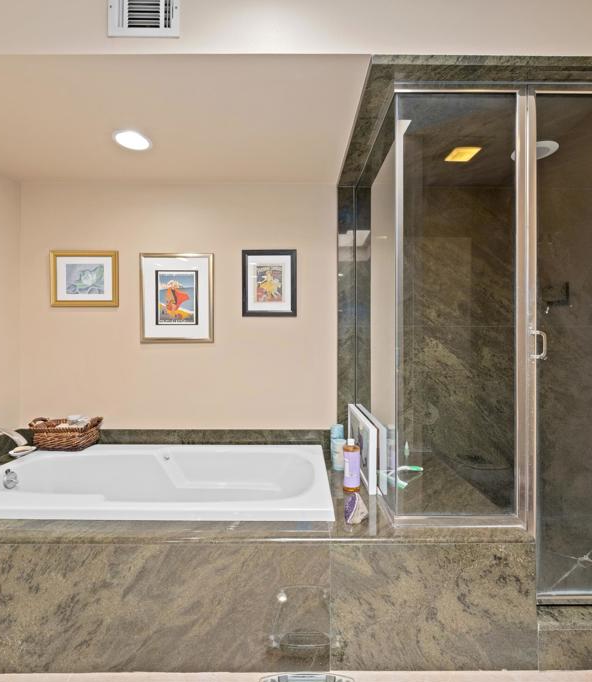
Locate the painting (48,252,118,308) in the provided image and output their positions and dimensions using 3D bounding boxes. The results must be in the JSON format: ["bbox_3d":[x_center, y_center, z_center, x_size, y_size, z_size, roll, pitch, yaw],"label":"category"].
[{"bbox_3d":[-1.329,-0.390,2.337,0.433,0.357,0.025,0,0,0],"label":"painting"}]

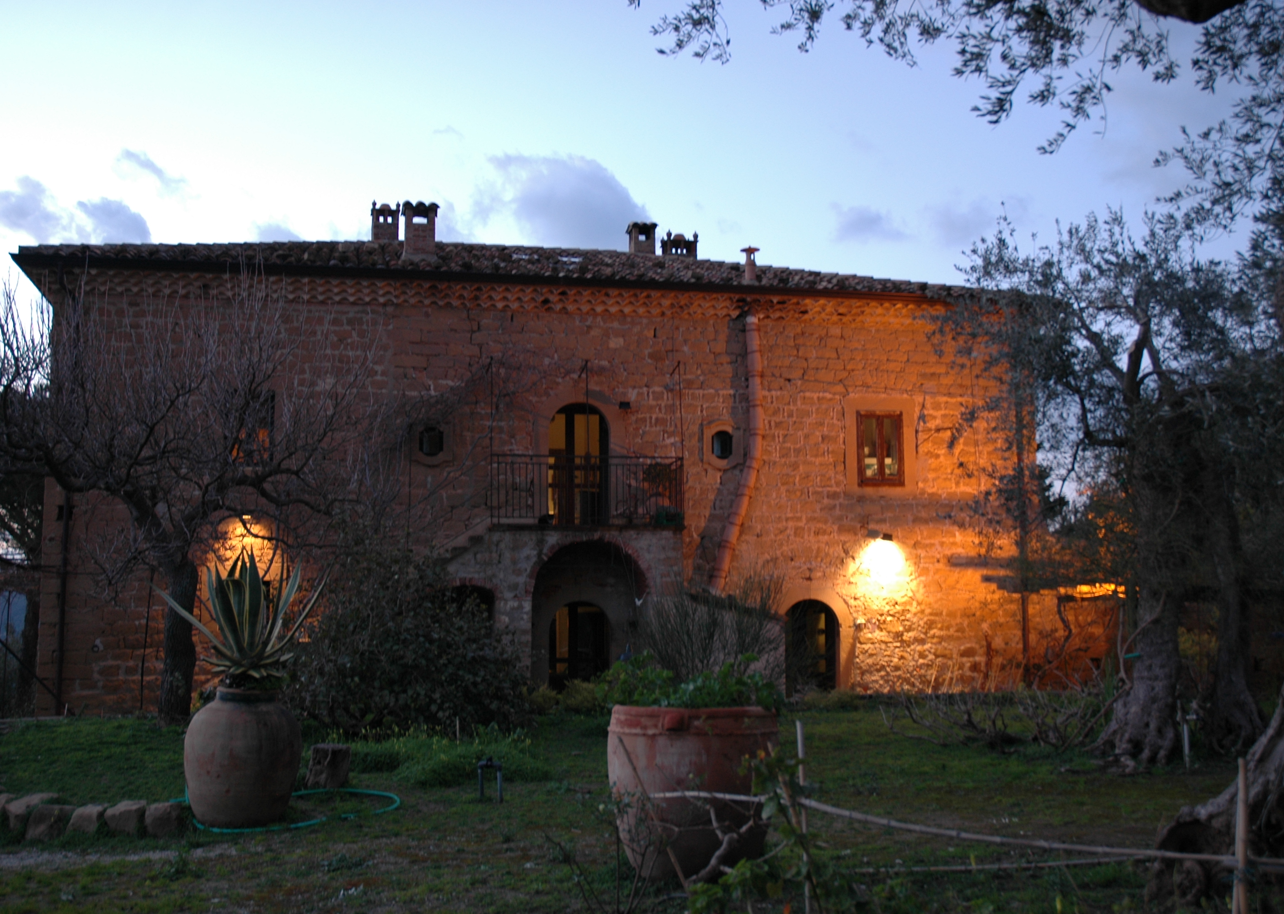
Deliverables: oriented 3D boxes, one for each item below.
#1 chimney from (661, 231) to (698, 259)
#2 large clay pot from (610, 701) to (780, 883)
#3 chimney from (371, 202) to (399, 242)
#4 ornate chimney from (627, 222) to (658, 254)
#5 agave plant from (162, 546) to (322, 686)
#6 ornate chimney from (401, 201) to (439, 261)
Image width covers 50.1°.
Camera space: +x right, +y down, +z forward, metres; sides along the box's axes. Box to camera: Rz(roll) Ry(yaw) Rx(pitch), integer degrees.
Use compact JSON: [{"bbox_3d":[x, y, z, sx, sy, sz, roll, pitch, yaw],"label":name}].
[{"bbox_3d":[0.817,-4.485,29.537,0.650,0.630,0.650,1,-5,-12],"label":"chimney"},{"bbox_3d":[0.290,1.870,7.861,0.970,0.920,0.970,0,-5,0],"label":"large clay pot"},{"bbox_3d":[-5.380,-4.828,28.765,0.580,0.880,0.580,1,-5,-12],"label":"chimney"},{"bbox_3d":[-0.003,-4.593,29.346,0.600,0.720,0.600,1,-5,-12],"label":"ornate chimney"},{"bbox_3d":[-2.855,1.153,9.836,1.200,0.970,1.120,0,-5,0],"label":"agave plant"},{"bbox_3d":[-4.120,-4.116,25.486,0.670,1.120,0.670,1,-5,-12],"label":"ornate chimney"}]

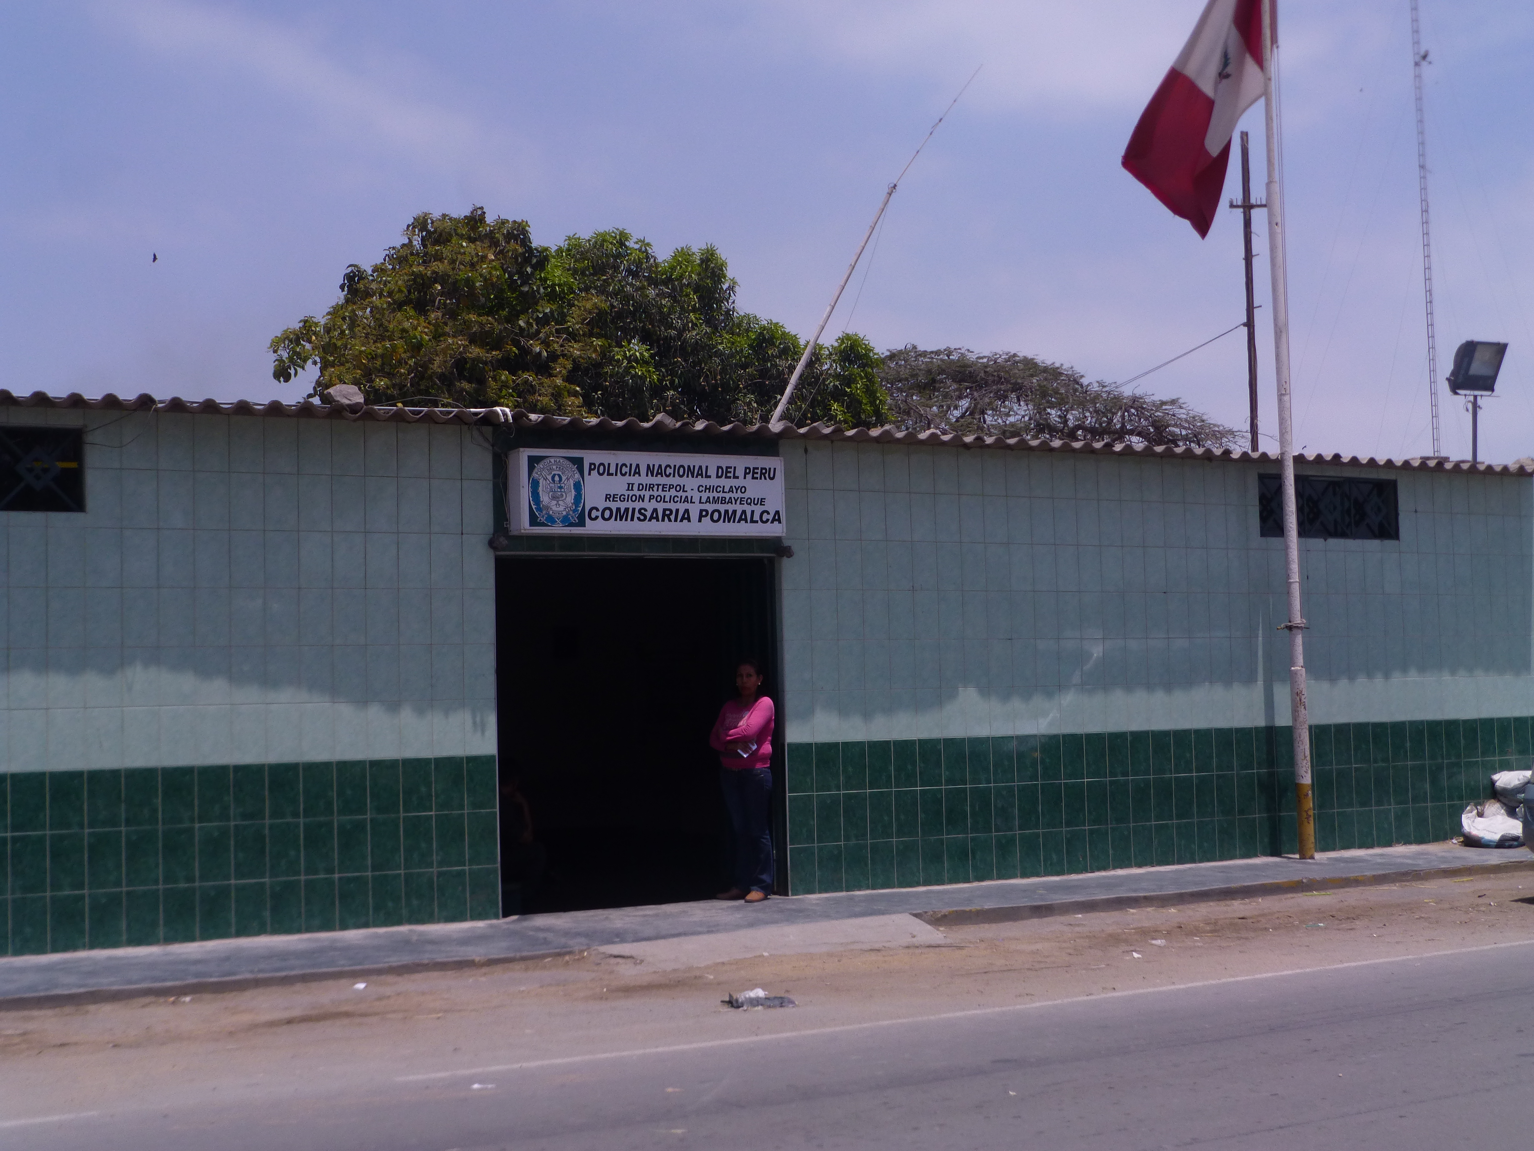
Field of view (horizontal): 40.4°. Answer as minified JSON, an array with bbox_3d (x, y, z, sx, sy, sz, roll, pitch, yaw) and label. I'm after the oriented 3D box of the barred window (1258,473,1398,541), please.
[{"bbox_3d":[4.367,-0.521,16.211,1.512,0.486,0.080,1,-4,-31],"label":"barred window"}]

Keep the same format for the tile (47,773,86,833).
[{"bbox_3d":[-3.759,1.218,11.174,0.198,0.326,0.010,1,-4,-30],"label":"tile"}]

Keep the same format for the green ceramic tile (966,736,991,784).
[{"bbox_3d":[1.390,1.214,13.599,0.192,0.314,0.010,1,-4,-31],"label":"green ceramic tile"}]

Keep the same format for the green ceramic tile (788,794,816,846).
[{"bbox_3d":[0.229,1.586,13.514,0.202,0.328,0.010,1,-4,-31],"label":"green ceramic tile"}]

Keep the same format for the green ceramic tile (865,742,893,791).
[{"bbox_3d":[0.732,1.260,13.724,0.198,0.326,0.010,1,-4,-30],"label":"green ceramic tile"}]

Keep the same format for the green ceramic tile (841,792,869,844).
[{"bbox_3d":[0.587,1.594,13.763,0.200,0.330,0.010,0,-4,-29],"label":"green ceramic tile"}]

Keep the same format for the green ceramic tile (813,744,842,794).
[{"bbox_3d":[0.395,1.254,13.533,0.198,0.326,0.010,1,-4,-30],"label":"green ceramic tile"}]

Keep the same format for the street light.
[{"bbox_3d":[5.994,-1.451,17.583,0.460,1.013,0.230,1,-4,-31],"label":"street light"}]

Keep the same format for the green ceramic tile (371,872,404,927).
[{"bbox_3d":[-2.190,1.870,12.017,0.198,0.306,0.010,1,-4,-30],"label":"green ceramic tile"}]

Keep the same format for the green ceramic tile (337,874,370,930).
[{"bbox_3d":[-2.389,1.891,12.031,0.200,0.318,0.010,1,-4,-30],"label":"green ceramic tile"}]

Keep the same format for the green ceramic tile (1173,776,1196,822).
[{"bbox_3d":[3.033,1.616,15.148,0.200,0.330,0.010,1,-4,-30],"label":"green ceramic tile"}]

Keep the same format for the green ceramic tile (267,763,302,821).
[{"bbox_3d":[-2.725,1.221,11.761,0.198,0.326,0.010,1,-4,-30],"label":"green ceramic tile"}]

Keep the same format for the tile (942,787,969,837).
[{"bbox_3d":[1.297,1.615,14.243,0.198,0.330,0.010,0,-4,-29],"label":"tile"}]

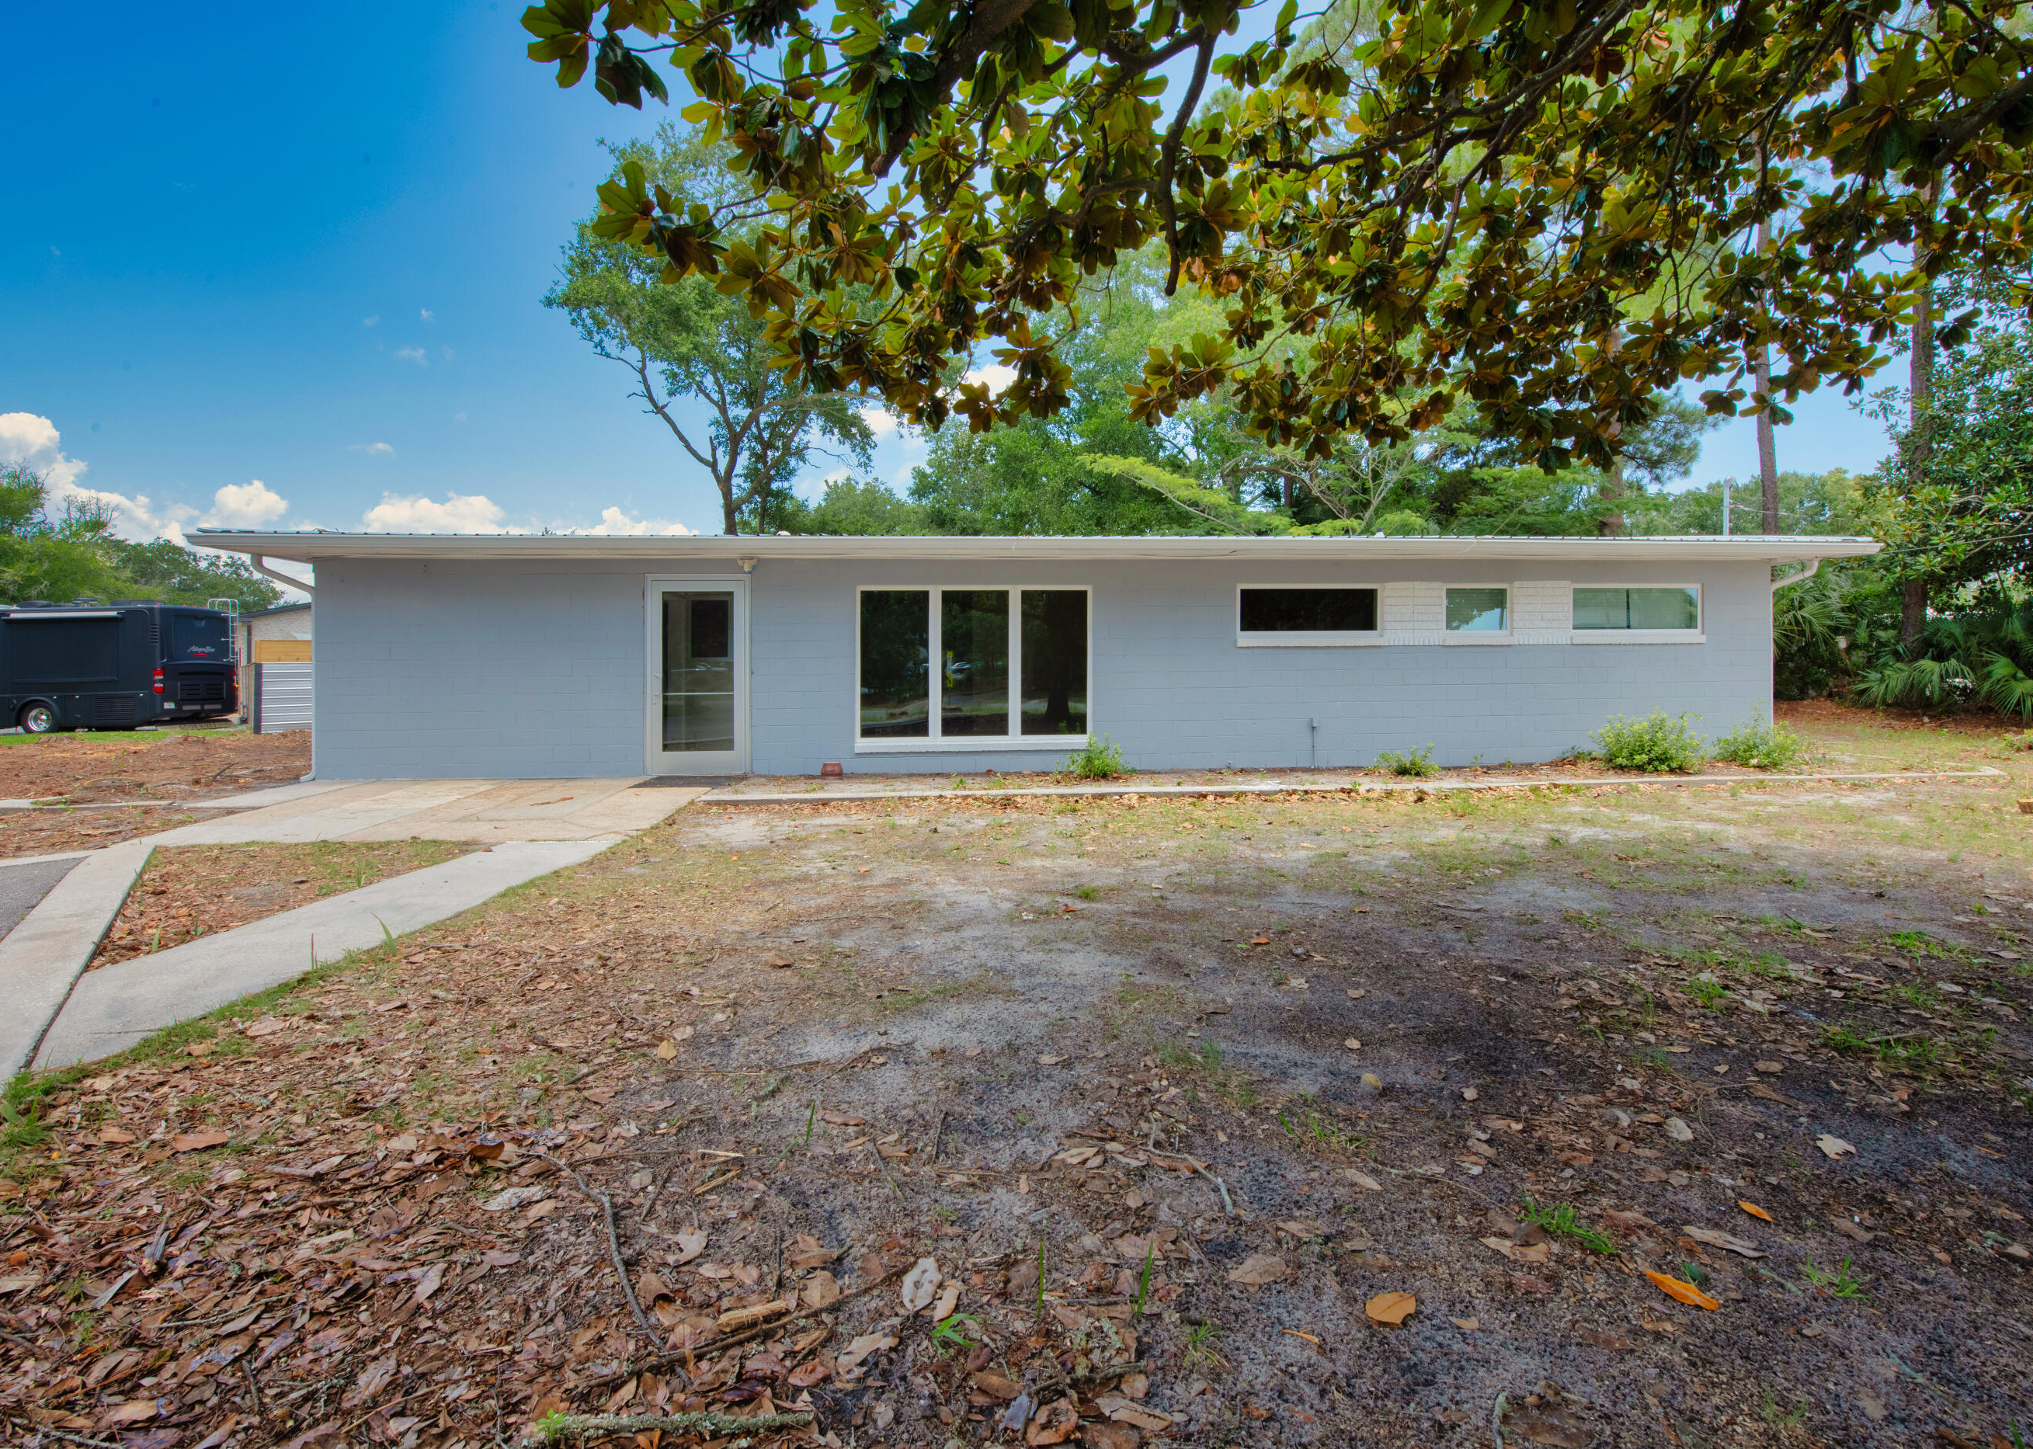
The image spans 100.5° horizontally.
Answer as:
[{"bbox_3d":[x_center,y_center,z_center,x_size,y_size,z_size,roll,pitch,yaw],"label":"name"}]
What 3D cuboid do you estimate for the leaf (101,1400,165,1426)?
[{"bbox_3d":[-1.559,1.217,1.493,0.090,0.030,0.057,0,3,-2],"label":"leaf"}]

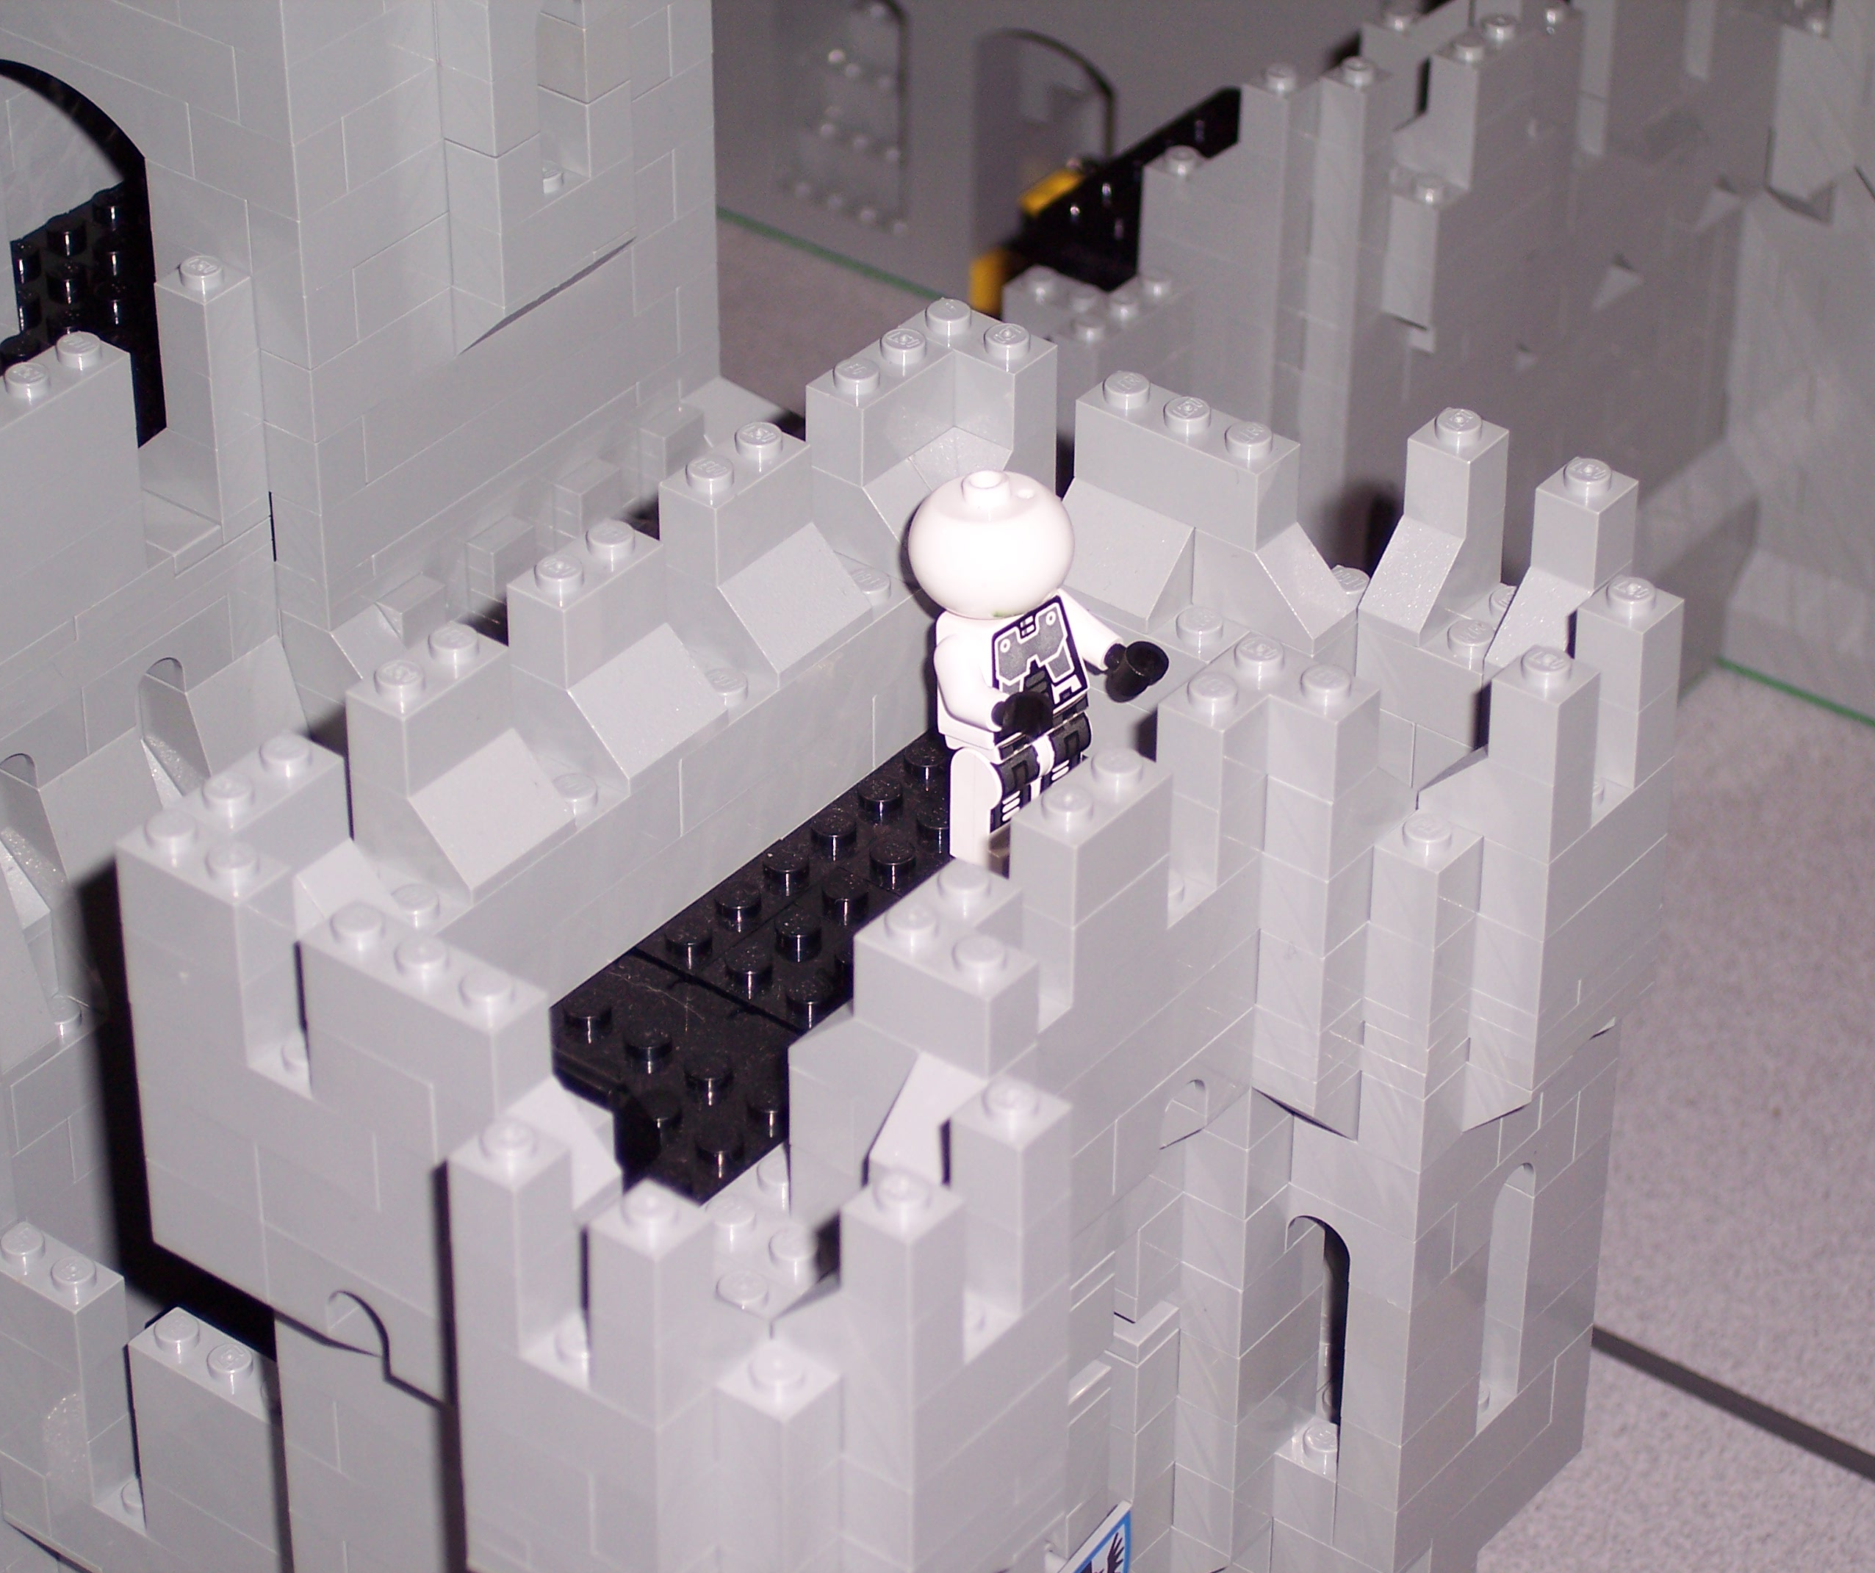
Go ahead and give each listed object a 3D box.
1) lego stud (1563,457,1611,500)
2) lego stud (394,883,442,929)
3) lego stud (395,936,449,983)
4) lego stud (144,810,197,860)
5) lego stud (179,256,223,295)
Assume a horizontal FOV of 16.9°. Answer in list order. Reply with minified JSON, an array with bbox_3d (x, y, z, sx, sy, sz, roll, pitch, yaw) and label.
[{"bbox_3d":[0.067,-0.032,0.653,0.005,0.002,0.005,0,36,0],"label":"lego stud"},{"bbox_3d":[-0.051,0.012,0.624,0.005,0.002,0.005,0,36,0],"label":"lego stud"},{"bbox_3d":[-0.048,0.016,0.584,0.005,0.002,0.005,0,36,0],"label":"lego stud"},{"bbox_3d":[-0.073,0.005,0.600,0.005,0.002,0.005,0,36,0],"label":"lego stud"},{"bbox_3d":[-0.084,-0.058,0.716,0.005,0.002,0.005,0,36,0],"label":"lego stud"}]

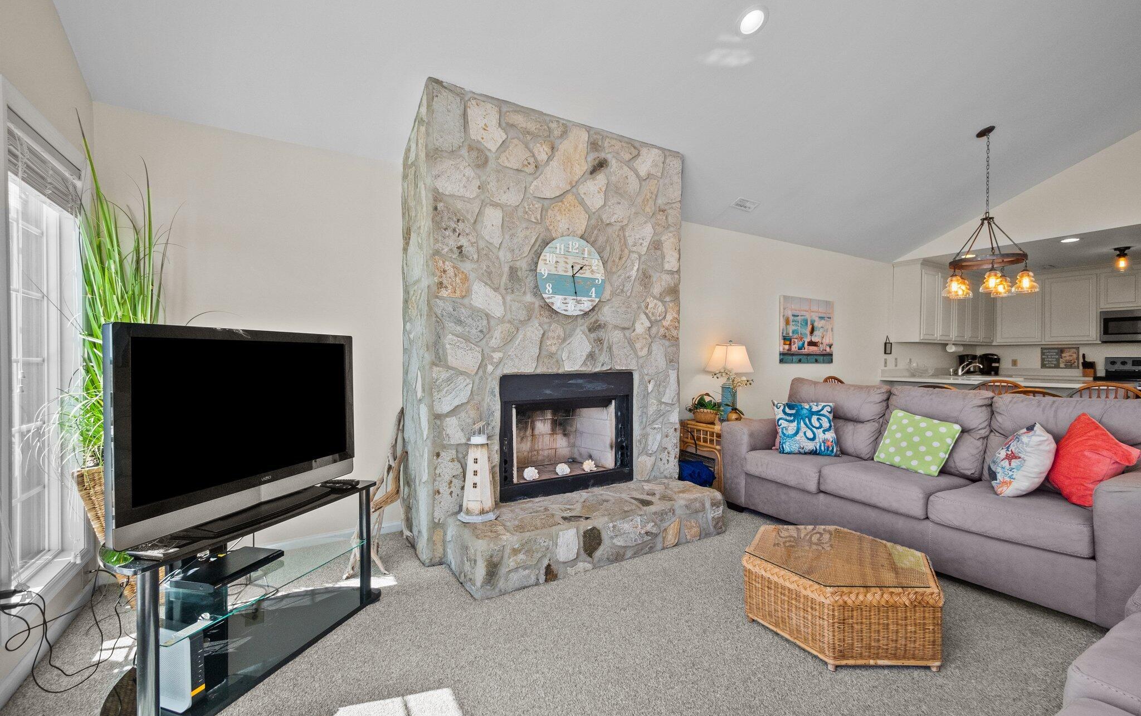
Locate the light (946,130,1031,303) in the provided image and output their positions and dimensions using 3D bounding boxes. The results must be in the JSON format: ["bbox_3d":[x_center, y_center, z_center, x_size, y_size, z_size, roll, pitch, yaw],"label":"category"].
[{"bbox_3d":[3.655,-1.250,4.050,0.620,1.470,0.620,0,0,-31],"label":"light"}]

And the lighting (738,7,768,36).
[{"bbox_3d":[1.035,-1.917,2.629,0.175,0.040,0.175,0,-23,-31],"label":"lighting"}]

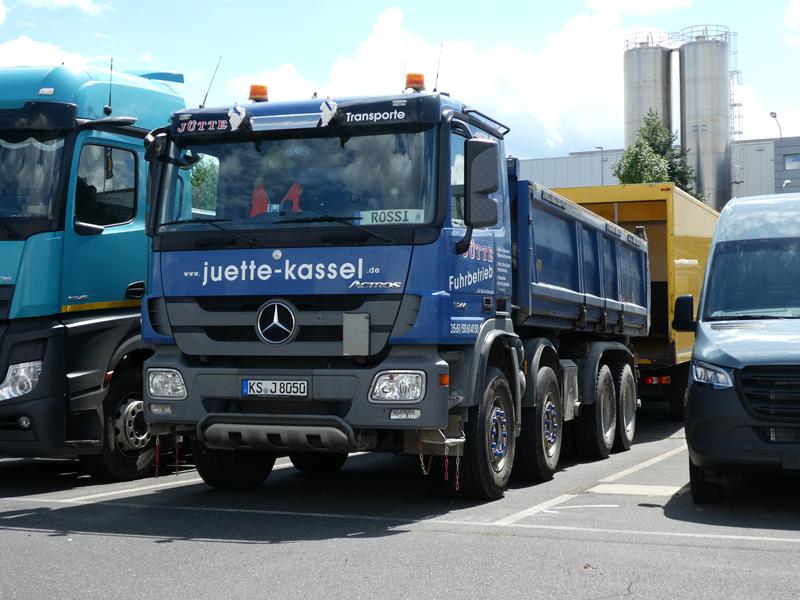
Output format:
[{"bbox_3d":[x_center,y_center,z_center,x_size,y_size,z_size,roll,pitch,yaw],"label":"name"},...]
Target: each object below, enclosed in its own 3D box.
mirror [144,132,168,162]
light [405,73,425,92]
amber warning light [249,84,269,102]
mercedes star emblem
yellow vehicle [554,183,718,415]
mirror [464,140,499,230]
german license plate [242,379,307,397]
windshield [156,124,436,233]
[{"bbox_3d":[-1.941,-1.216,9.212,0.200,0.240,0.140,-1,-3,22],"label":"mirror"},{"bbox_3d":[0.118,-1.681,8.946,0.143,0.155,0.143,0,-3,0],"label":"light"},{"bbox_3d":[-1.156,-1.682,9.458,0.143,0.155,0.143,0,-3,0],"label":"amber warning light"},{"bbox_3d":[-0.895,0.166,8.271,0.300,0.300,0.050,-1,-3,22],"label":"mercedes star emblem"},{"bbox_3d":[4.854,0.237,22.504,2.520,3.740,8.500,-1,-3,23],"label":"yellow vehicle"},{"bbox_3d":[0.586,-0.830,8.263,0.230,0.610,0.150,-1,-3,22],"label":"mirror"},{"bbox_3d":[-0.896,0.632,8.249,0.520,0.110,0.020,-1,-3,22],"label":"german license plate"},{"bbox_3d":[-0.832,-0.886,8.512,2.250,0.790,0.230,-1,-12,22],"label":"windshield"}]

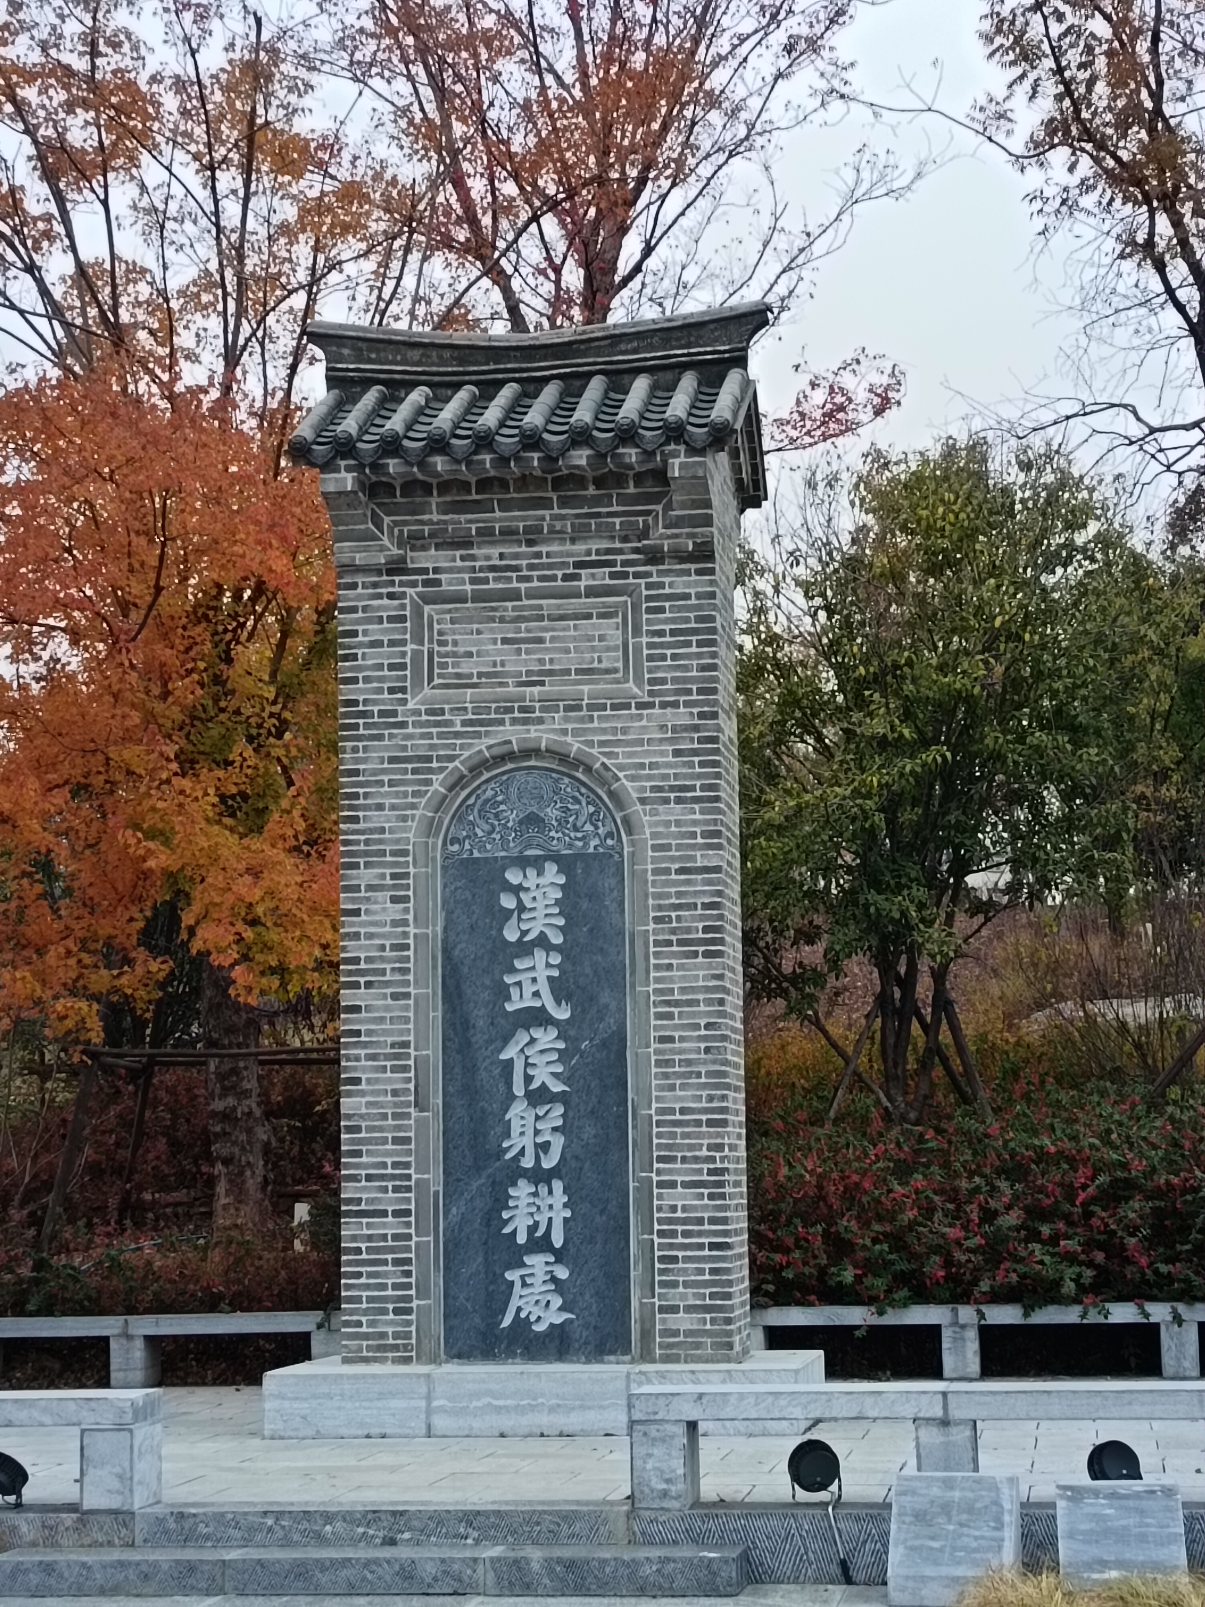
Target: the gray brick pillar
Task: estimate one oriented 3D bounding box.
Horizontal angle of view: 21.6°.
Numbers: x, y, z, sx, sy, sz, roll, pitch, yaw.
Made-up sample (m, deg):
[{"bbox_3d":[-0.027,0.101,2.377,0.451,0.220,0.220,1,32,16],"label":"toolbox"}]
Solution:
[{"bbox_3d":[-0.326,0.125,16.919,2.540,5.640,1.480,-2,-7,8],"label":"gray brick pillar"}]

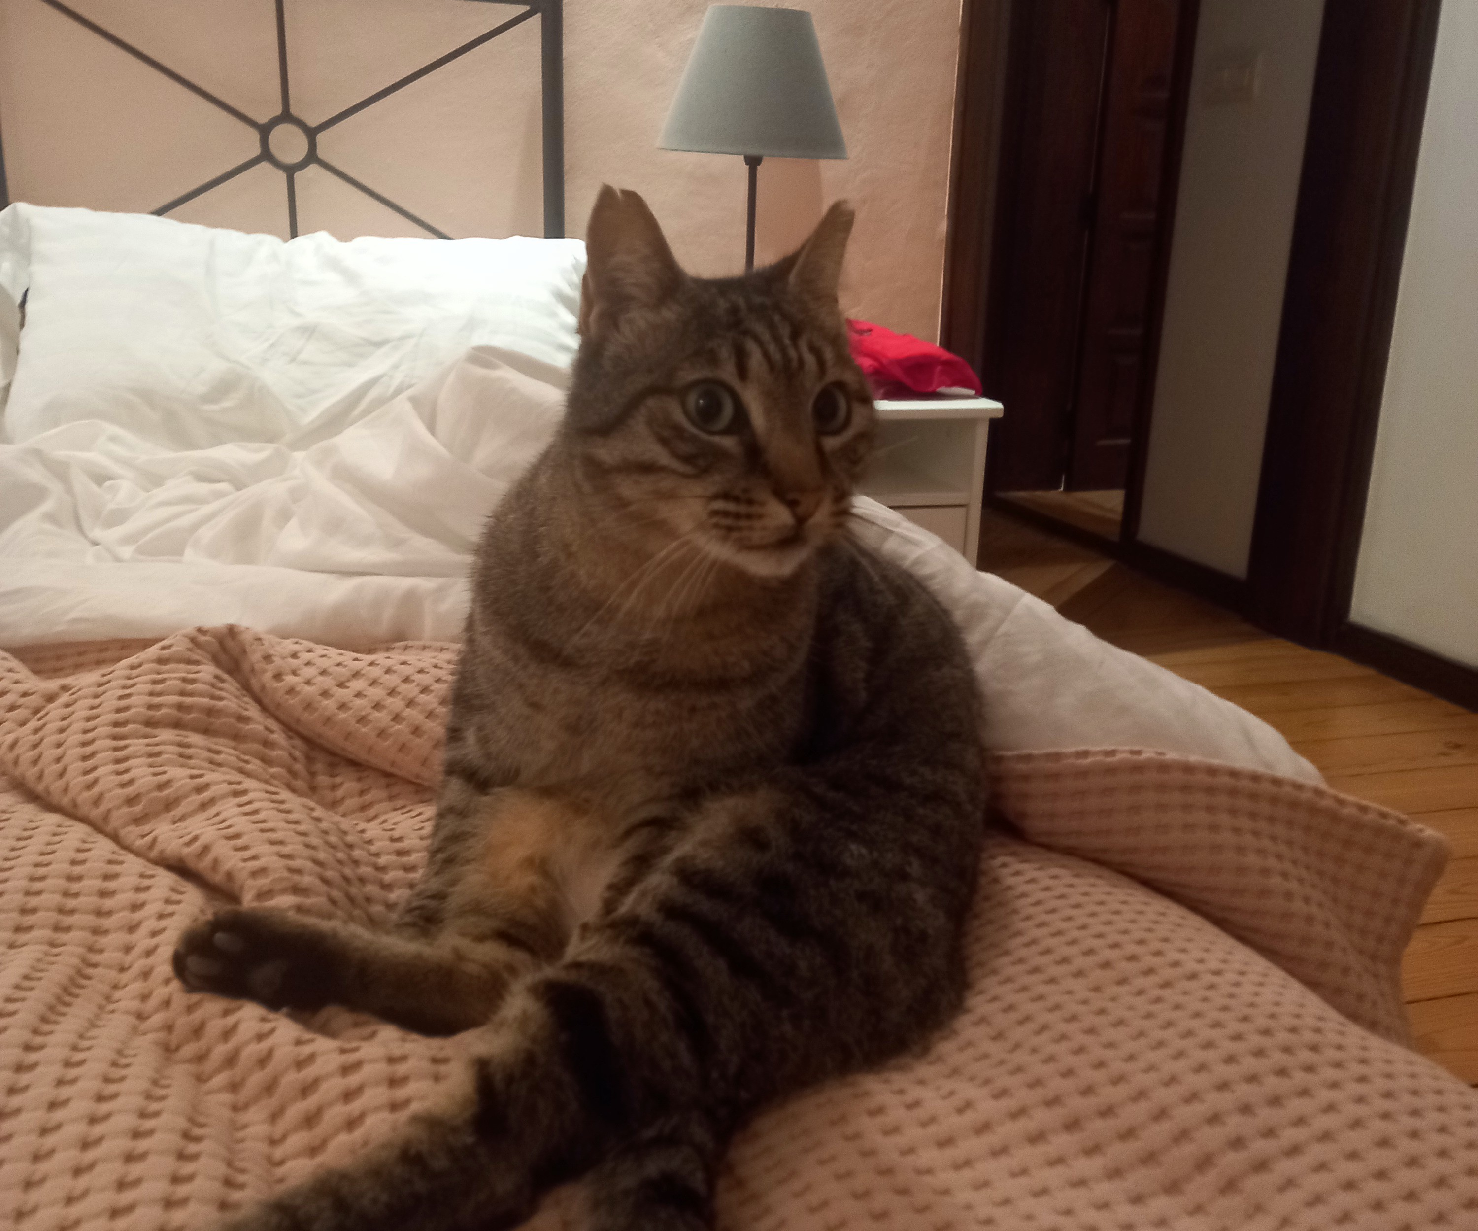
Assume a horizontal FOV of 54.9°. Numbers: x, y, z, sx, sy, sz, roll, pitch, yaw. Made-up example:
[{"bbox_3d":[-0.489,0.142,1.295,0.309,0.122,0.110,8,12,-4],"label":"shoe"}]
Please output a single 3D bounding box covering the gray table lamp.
[{"bbox_3d":[0.018,-0.569,1.977,0.260,0.510,0.260,-4,17,-19],"label":"gray table lamp"}]

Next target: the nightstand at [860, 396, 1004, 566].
[{"bbox_3d":[0.084,-0.052,2.127,0.435,0.564,0.395,-4,17,-19],"label":"nightstand"}]

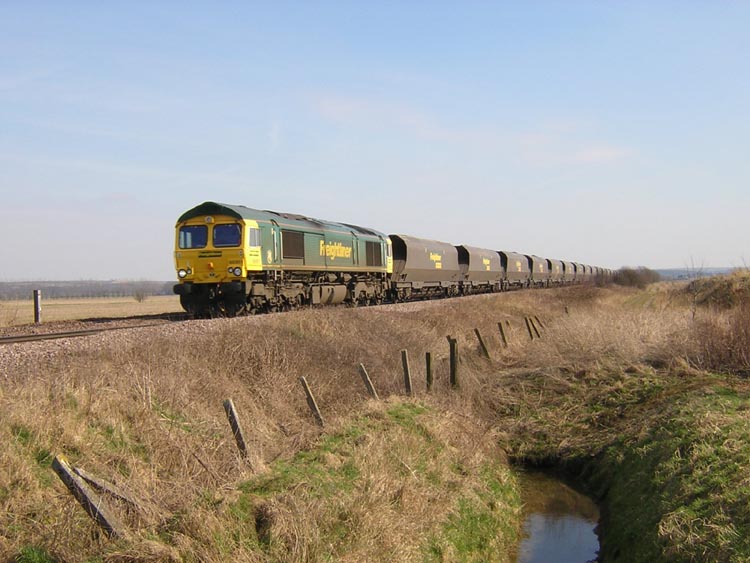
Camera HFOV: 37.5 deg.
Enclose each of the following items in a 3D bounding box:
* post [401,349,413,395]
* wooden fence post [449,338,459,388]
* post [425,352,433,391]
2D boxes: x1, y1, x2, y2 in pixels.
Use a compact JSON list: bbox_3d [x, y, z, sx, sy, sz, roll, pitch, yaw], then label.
[{"bbox_3d":[0.636,1.826,22.100,0.105,0.960,0.100,-6,0,14],"label":"post"},{"bbox_3d":[1.894,1.966,26.500,0.150,1.200,0.140,0,0,14],"label":"wooden fence post"},{"bbox_3d":[1.173,1.965,24.000,0.105,0.880,0.100,-1,0,14],"label":"post"}]

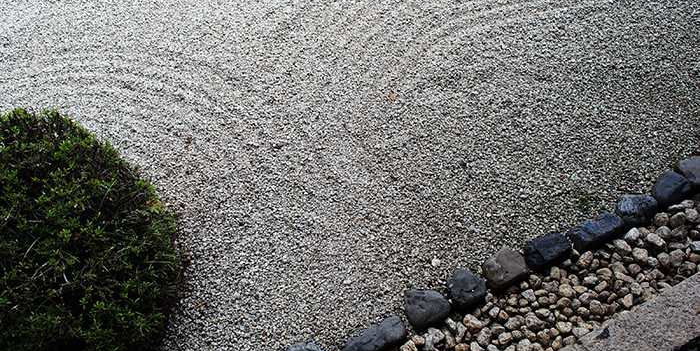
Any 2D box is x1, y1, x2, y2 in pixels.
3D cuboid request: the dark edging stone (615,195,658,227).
[{"bbox_3d":[1.067,0.125,2.557,0.131,0.105,0.096,-10,54,-7],"label":"dark edging stone"}]

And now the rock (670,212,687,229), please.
[{"bbox_3d":[1.213,0.166,2.537,0.047,0.048,0.056,19,55,14],"label":"rock"}]

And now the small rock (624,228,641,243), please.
[{"bbox_3d":[0.959,0.204,2.335,0.050,0.032,0.037,-34,60,-23],"label":"small rock"}]

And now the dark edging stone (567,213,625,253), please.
[{"bbox_3d":[0.917,0.216,2.568,0.236,0.084,0.096,-22,53,-19],"label":"dark edging stone"}]

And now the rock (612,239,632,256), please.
[{"bbox_3d":[0.914,0.241,2.306,0.057,0.032,0.037,32,59,22],"label":"rock"}]

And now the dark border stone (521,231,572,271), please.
[{"bbox_3d":[0.706,0.274,2.448,0.165,0.100,0.098,-22,56,-16],"label":"dark border stone"}]

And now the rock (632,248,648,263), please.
[{"bbox_3d":[0.967,0.266,2.288,0.044,0.031,0.038,29,58,20],"label":"rock"}]

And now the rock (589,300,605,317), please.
[{"bbox_3d":[0.852,0.460,2.377,0.050,0.045,0.053,17,50,13],"label":"rock"}]

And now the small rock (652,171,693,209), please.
[{"bbox_3d":[1.268,0.059,2.714,0.141,0.102,0.120,-26,54,-22],"label":"small rock"}]

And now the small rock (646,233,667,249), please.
[{"bbox_3d":[1.147,0.247,2.572,0.067,0.042,0.042,29,54,22],"label":"small rock"}]

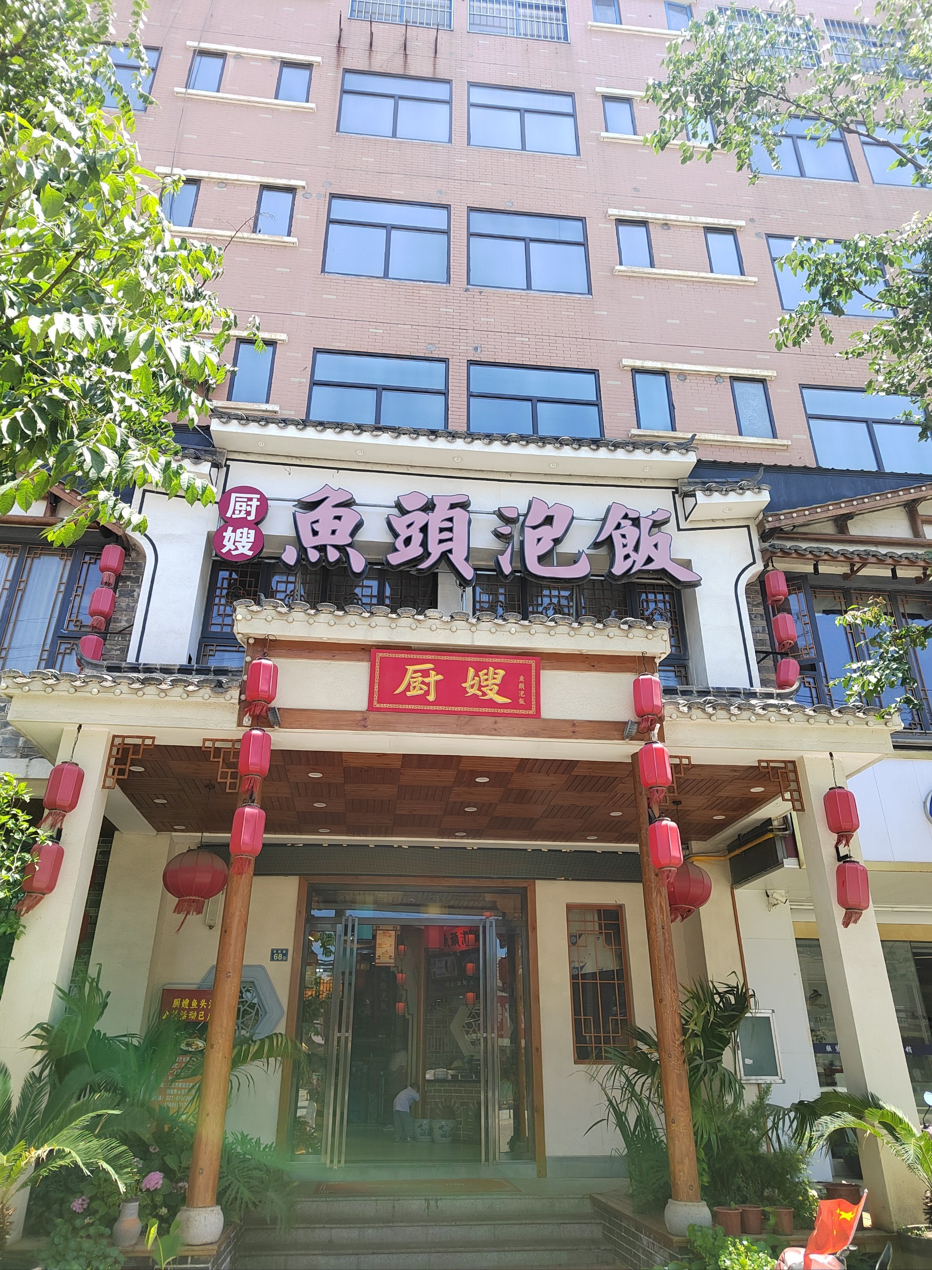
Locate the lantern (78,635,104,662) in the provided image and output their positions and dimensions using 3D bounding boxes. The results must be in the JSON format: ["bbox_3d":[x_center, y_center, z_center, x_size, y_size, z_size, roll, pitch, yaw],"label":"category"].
[{"bbox_3d":[-4.189,0.245,9.439,0.260,0.558,0.260,3,-26,-5],"label":"lantern"}]

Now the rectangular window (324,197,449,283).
[{"bbox_3d":[-1.276,-6.443,13.828,2.010,1.899,0.120,3,-27,-5],"label":"rectangular window"}]

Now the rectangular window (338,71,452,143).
[{"bbox_3d":[-1.200,-9.146,14.634,1.931,1.759,0.100,3,-26,-5],"label":"rectangular window"}]

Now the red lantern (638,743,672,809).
[{"bbox_3d":[1.565,1.153,6.988,0.275,0.568,0.275,3,-26,-5],"label":"red lantern"}]

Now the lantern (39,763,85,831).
[{"bbox_3d":[-2.985,1.185,6.214,0.250,0.490,0.250,3,-27,-5],"label":"lantern"}]

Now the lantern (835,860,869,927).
[{"bbox_3d":[3.285,2.194,7.148,0.260,0.554,0.260,3,-26,-5],"label":"lantern"}]

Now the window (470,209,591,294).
[{"bbox_3d":[0.997,-6.113,13.498,1.949,1.774,0.120,3,-26,-5],"label":"window"}]

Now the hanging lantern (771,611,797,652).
[{"bbox_3d":[3.978,-0.035,10.507,0.260,0.544,0.260,3,-26,-5],"label":"hanging lantern"}]

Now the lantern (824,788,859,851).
[{"bbox_3d":[3.315,1.603,7.435,0.260,0.544,0.260,3,-26,-5],"label":"lantern"}]

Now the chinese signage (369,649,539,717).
[{"bbox_3d":[-0.081,0.411,6.895,1.392,0.535,0.060,3,-27,-5],"label":"chinese signage"}]

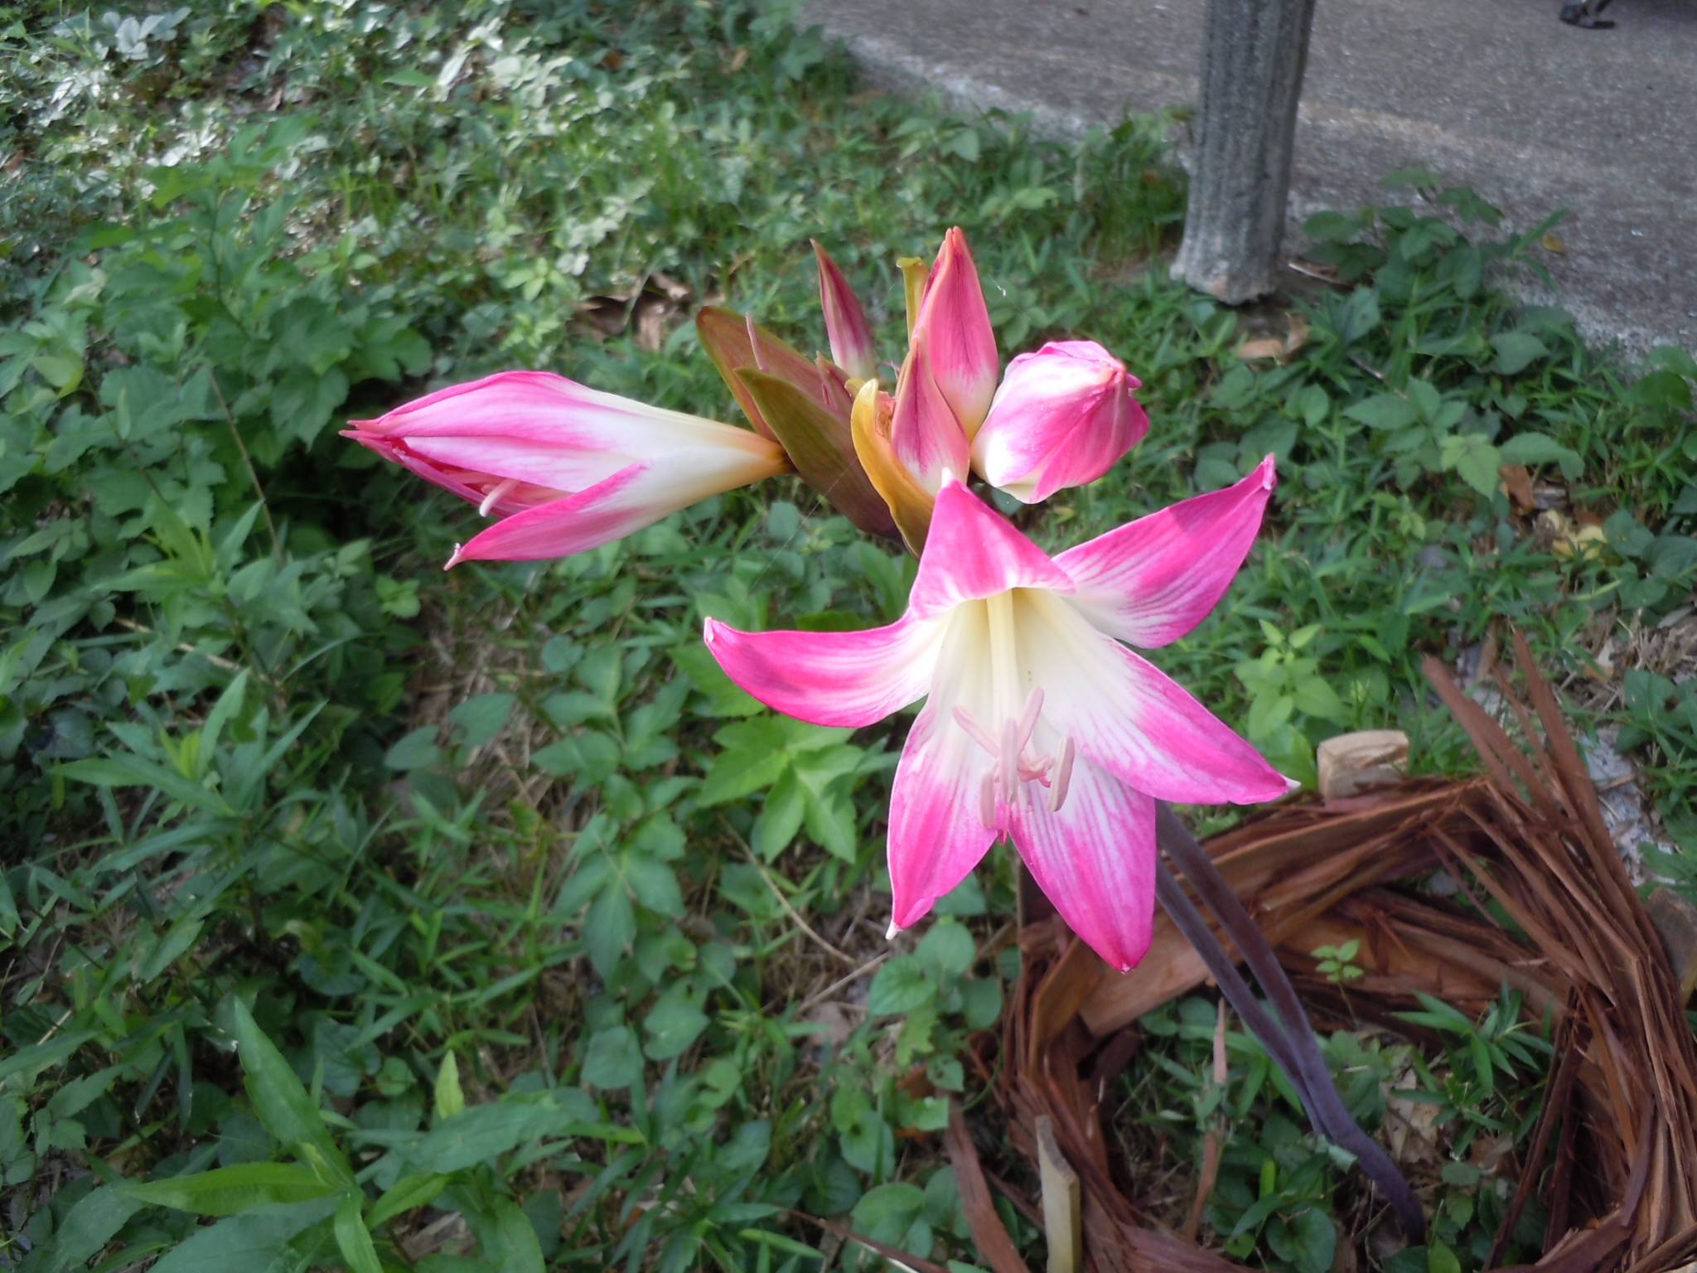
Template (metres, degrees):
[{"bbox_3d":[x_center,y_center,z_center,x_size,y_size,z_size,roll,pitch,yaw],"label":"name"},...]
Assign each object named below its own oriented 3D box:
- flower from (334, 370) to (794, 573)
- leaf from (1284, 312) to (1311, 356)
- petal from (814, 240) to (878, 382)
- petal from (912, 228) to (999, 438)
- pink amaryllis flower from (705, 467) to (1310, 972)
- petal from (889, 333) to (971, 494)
[{"bbox_3d":[-0.068,-0.042,0.335,0.105,0.046,0.048,-3,35,0],"label":"flower"},{"bbox_3d":[0.490,-0.330,1.500,0.032,0.030,0.052,-1,35,0],"label":"leaf"},{"bbox_3d":[-0.002,-0.084,0.357,0.014,0.046,0.014,-19,24,0],"label":"petal"},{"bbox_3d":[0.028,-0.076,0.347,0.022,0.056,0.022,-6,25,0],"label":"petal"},{"bbox_3d":[0.030,0.010,0.297,0.113,0.104,0.080,-1,24,0],"label":"pink amaryllis flower"},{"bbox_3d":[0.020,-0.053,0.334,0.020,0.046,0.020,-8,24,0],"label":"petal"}]

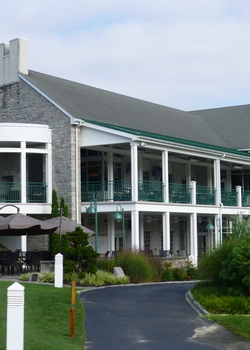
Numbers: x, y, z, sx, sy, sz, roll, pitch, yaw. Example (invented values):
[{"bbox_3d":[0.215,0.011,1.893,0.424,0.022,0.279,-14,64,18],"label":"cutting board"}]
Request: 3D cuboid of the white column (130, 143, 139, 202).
[{"bbox_3d":[0.548,-0.156,37.188,0.220,3.030,0.220,-3,-5,34],"label":"white column"}]

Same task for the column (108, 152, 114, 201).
[{"bbox_3d":[-0.773,0.122,41.096,0.220,2.800,0.220,-3,-5,34],"label":"column"}]

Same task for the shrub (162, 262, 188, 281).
[{"bbox_3d":[2.280,4.456,33.500,1.250,0.850,1.100,0,-4,0],"label":"shrub"}]

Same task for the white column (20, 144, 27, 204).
[{"bbox_3d":[-5.379,-0.090,38.632,0.240,3.241,0.240,1,-5,-22],"label":"white column"}]

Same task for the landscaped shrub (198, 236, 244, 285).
[{"bbox_3d":[3.821,3.350,28.500,1.900,1.900,1.800,0,-4,0],"label":"landscaped shrub"}]

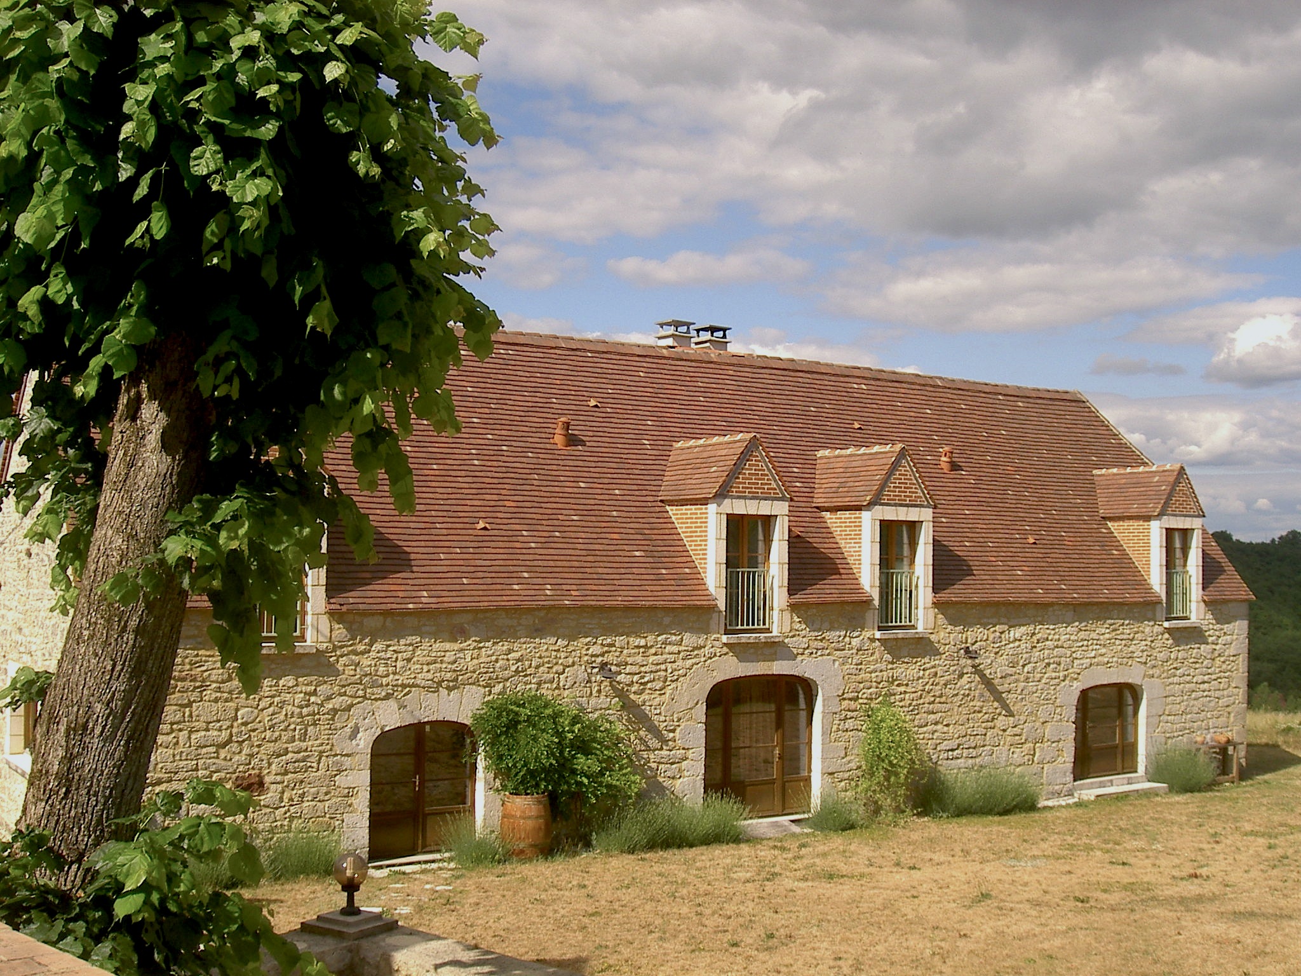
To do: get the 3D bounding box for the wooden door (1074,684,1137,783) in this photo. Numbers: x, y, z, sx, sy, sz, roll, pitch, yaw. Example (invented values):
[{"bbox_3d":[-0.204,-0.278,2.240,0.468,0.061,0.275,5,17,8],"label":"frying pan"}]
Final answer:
[{"bbox_3d":[8.909,4.736,28.695,2.053,1.821,0.139,2,-3,-33],"label":"wooden door"}]

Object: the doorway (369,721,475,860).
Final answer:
[{"bbox_3d":[-3.205,4.253,20.782,1.694,1.891,0.278,2,-3,-33],"label":"doorway"}]

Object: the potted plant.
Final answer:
[{"bbox_3d":[-1.337,4.188,21.129,2.262,2.262,1.334,2,-3,-33],"label":"potted plant"}]

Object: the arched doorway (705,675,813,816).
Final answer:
[{"bbox_3d":[1.790,4.239,24.132,2.343,2.355,0.139,2,-3,-33],"label":"arched doorway"}]

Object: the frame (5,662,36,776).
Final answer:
[{"bbox_3d":[-9.345,3.426,21.829,0.255,1.578,2.146,2,-3,-33],"label":"frame"}]

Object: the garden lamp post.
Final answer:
[{"bbox_3d":[-2.127,2.813,10.400,0.240,0.455,0.240,2,-3,-33],"label":"garden lamp post"}]

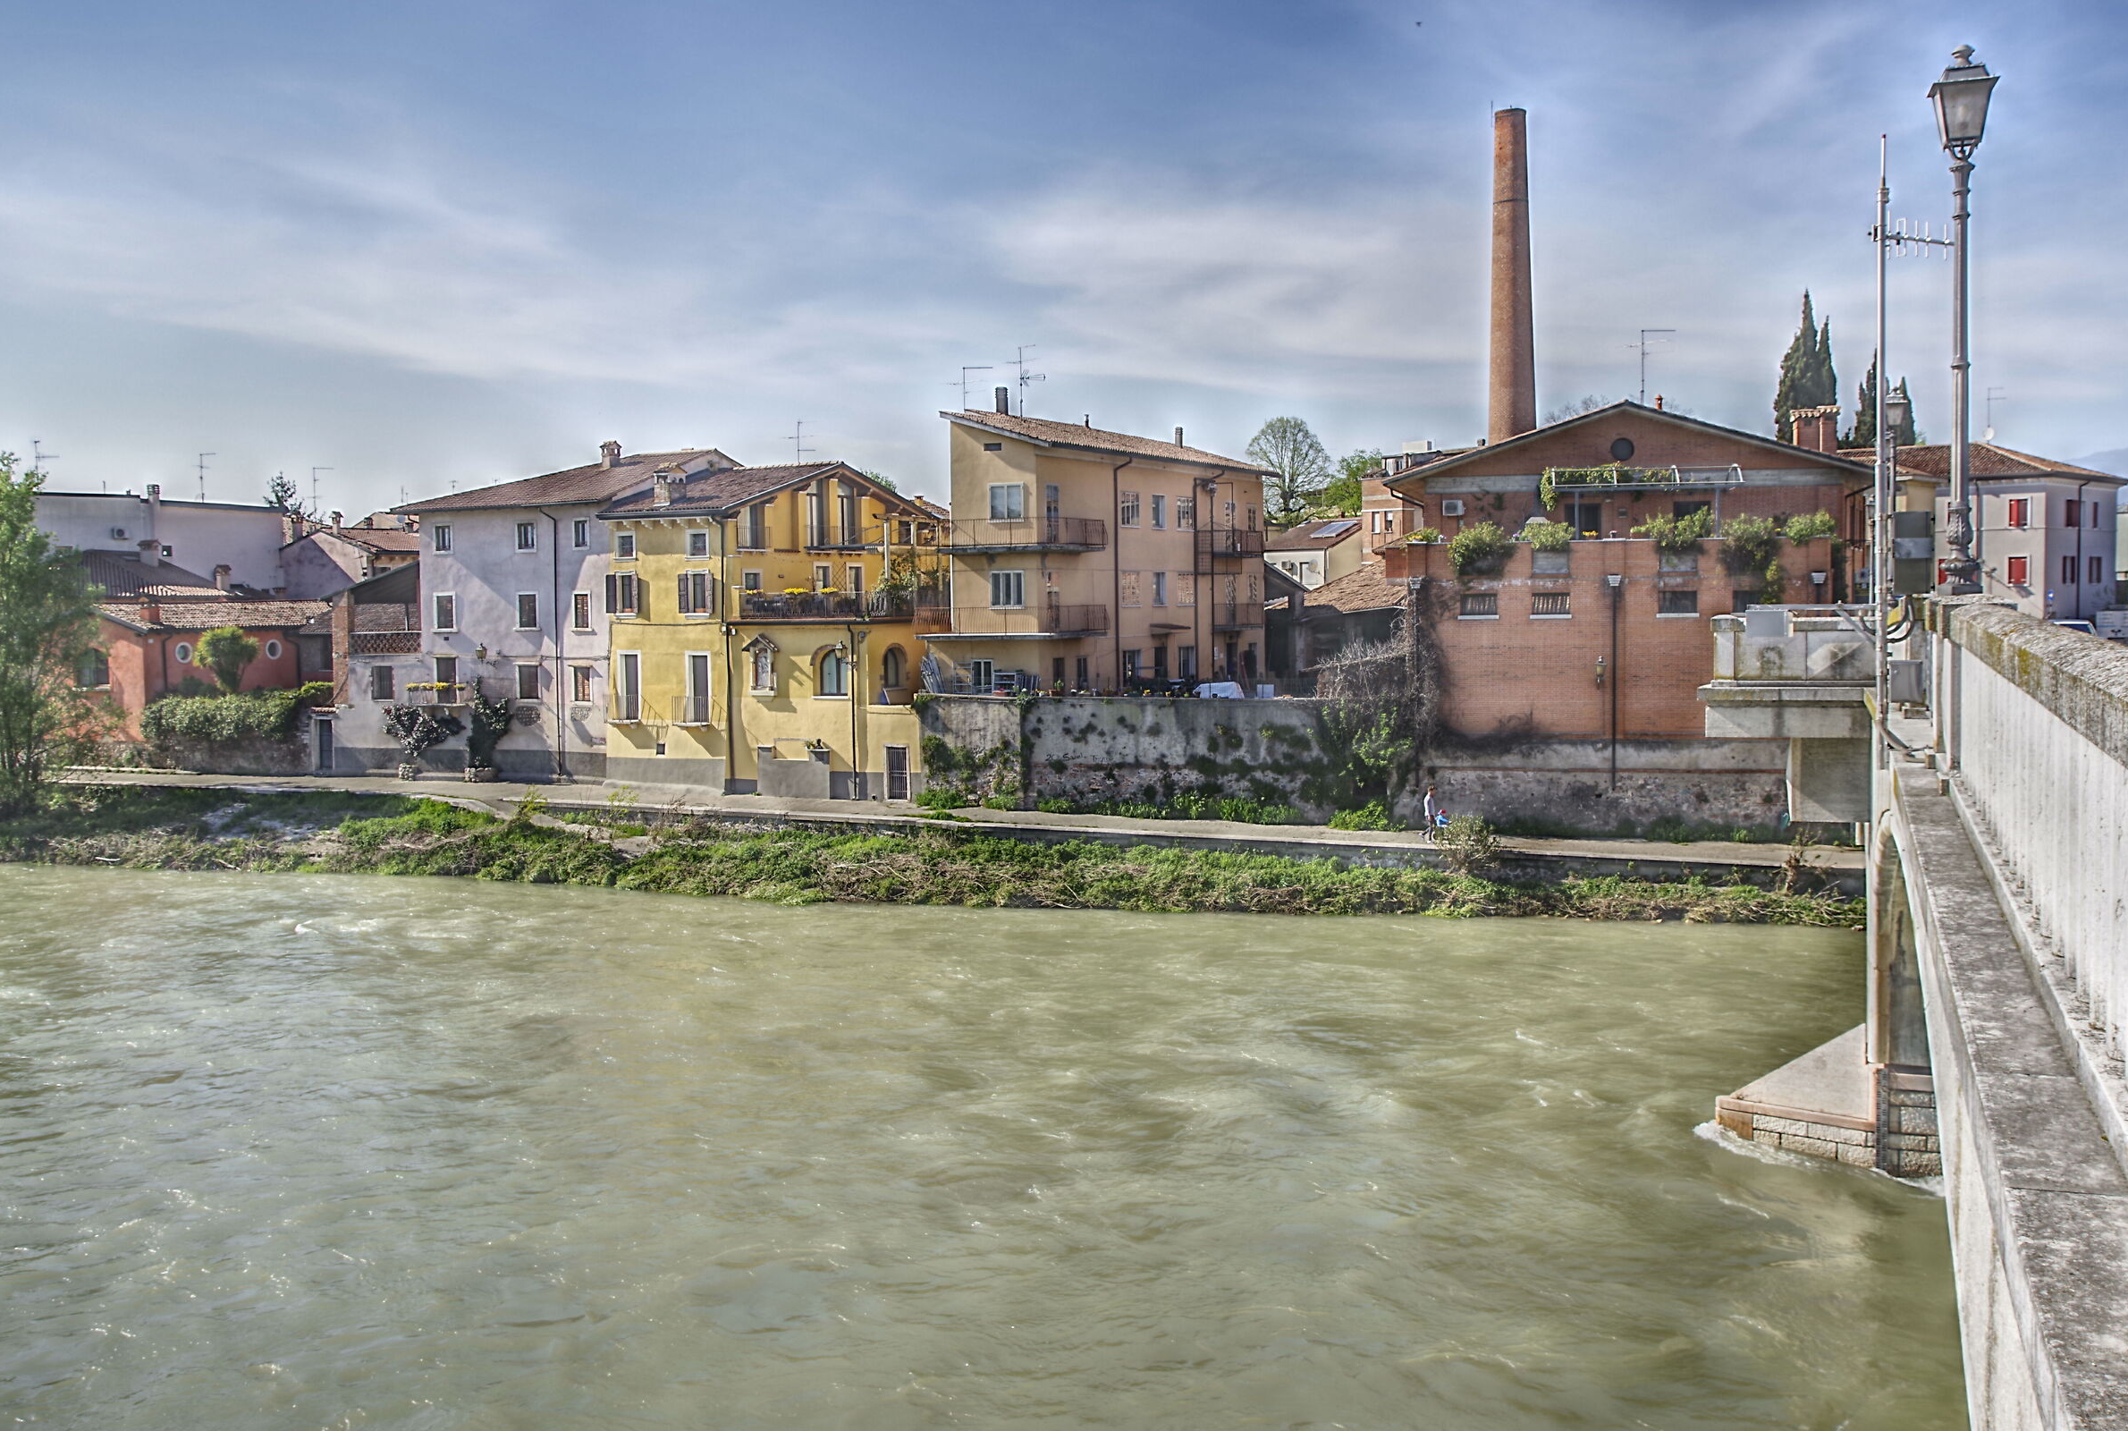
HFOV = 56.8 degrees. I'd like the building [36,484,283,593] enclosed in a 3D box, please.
[{"bbox_3d":[-56.843,-7.043,117.975,8.500,11.400,18.500,1,3,24],"label":"building"}]

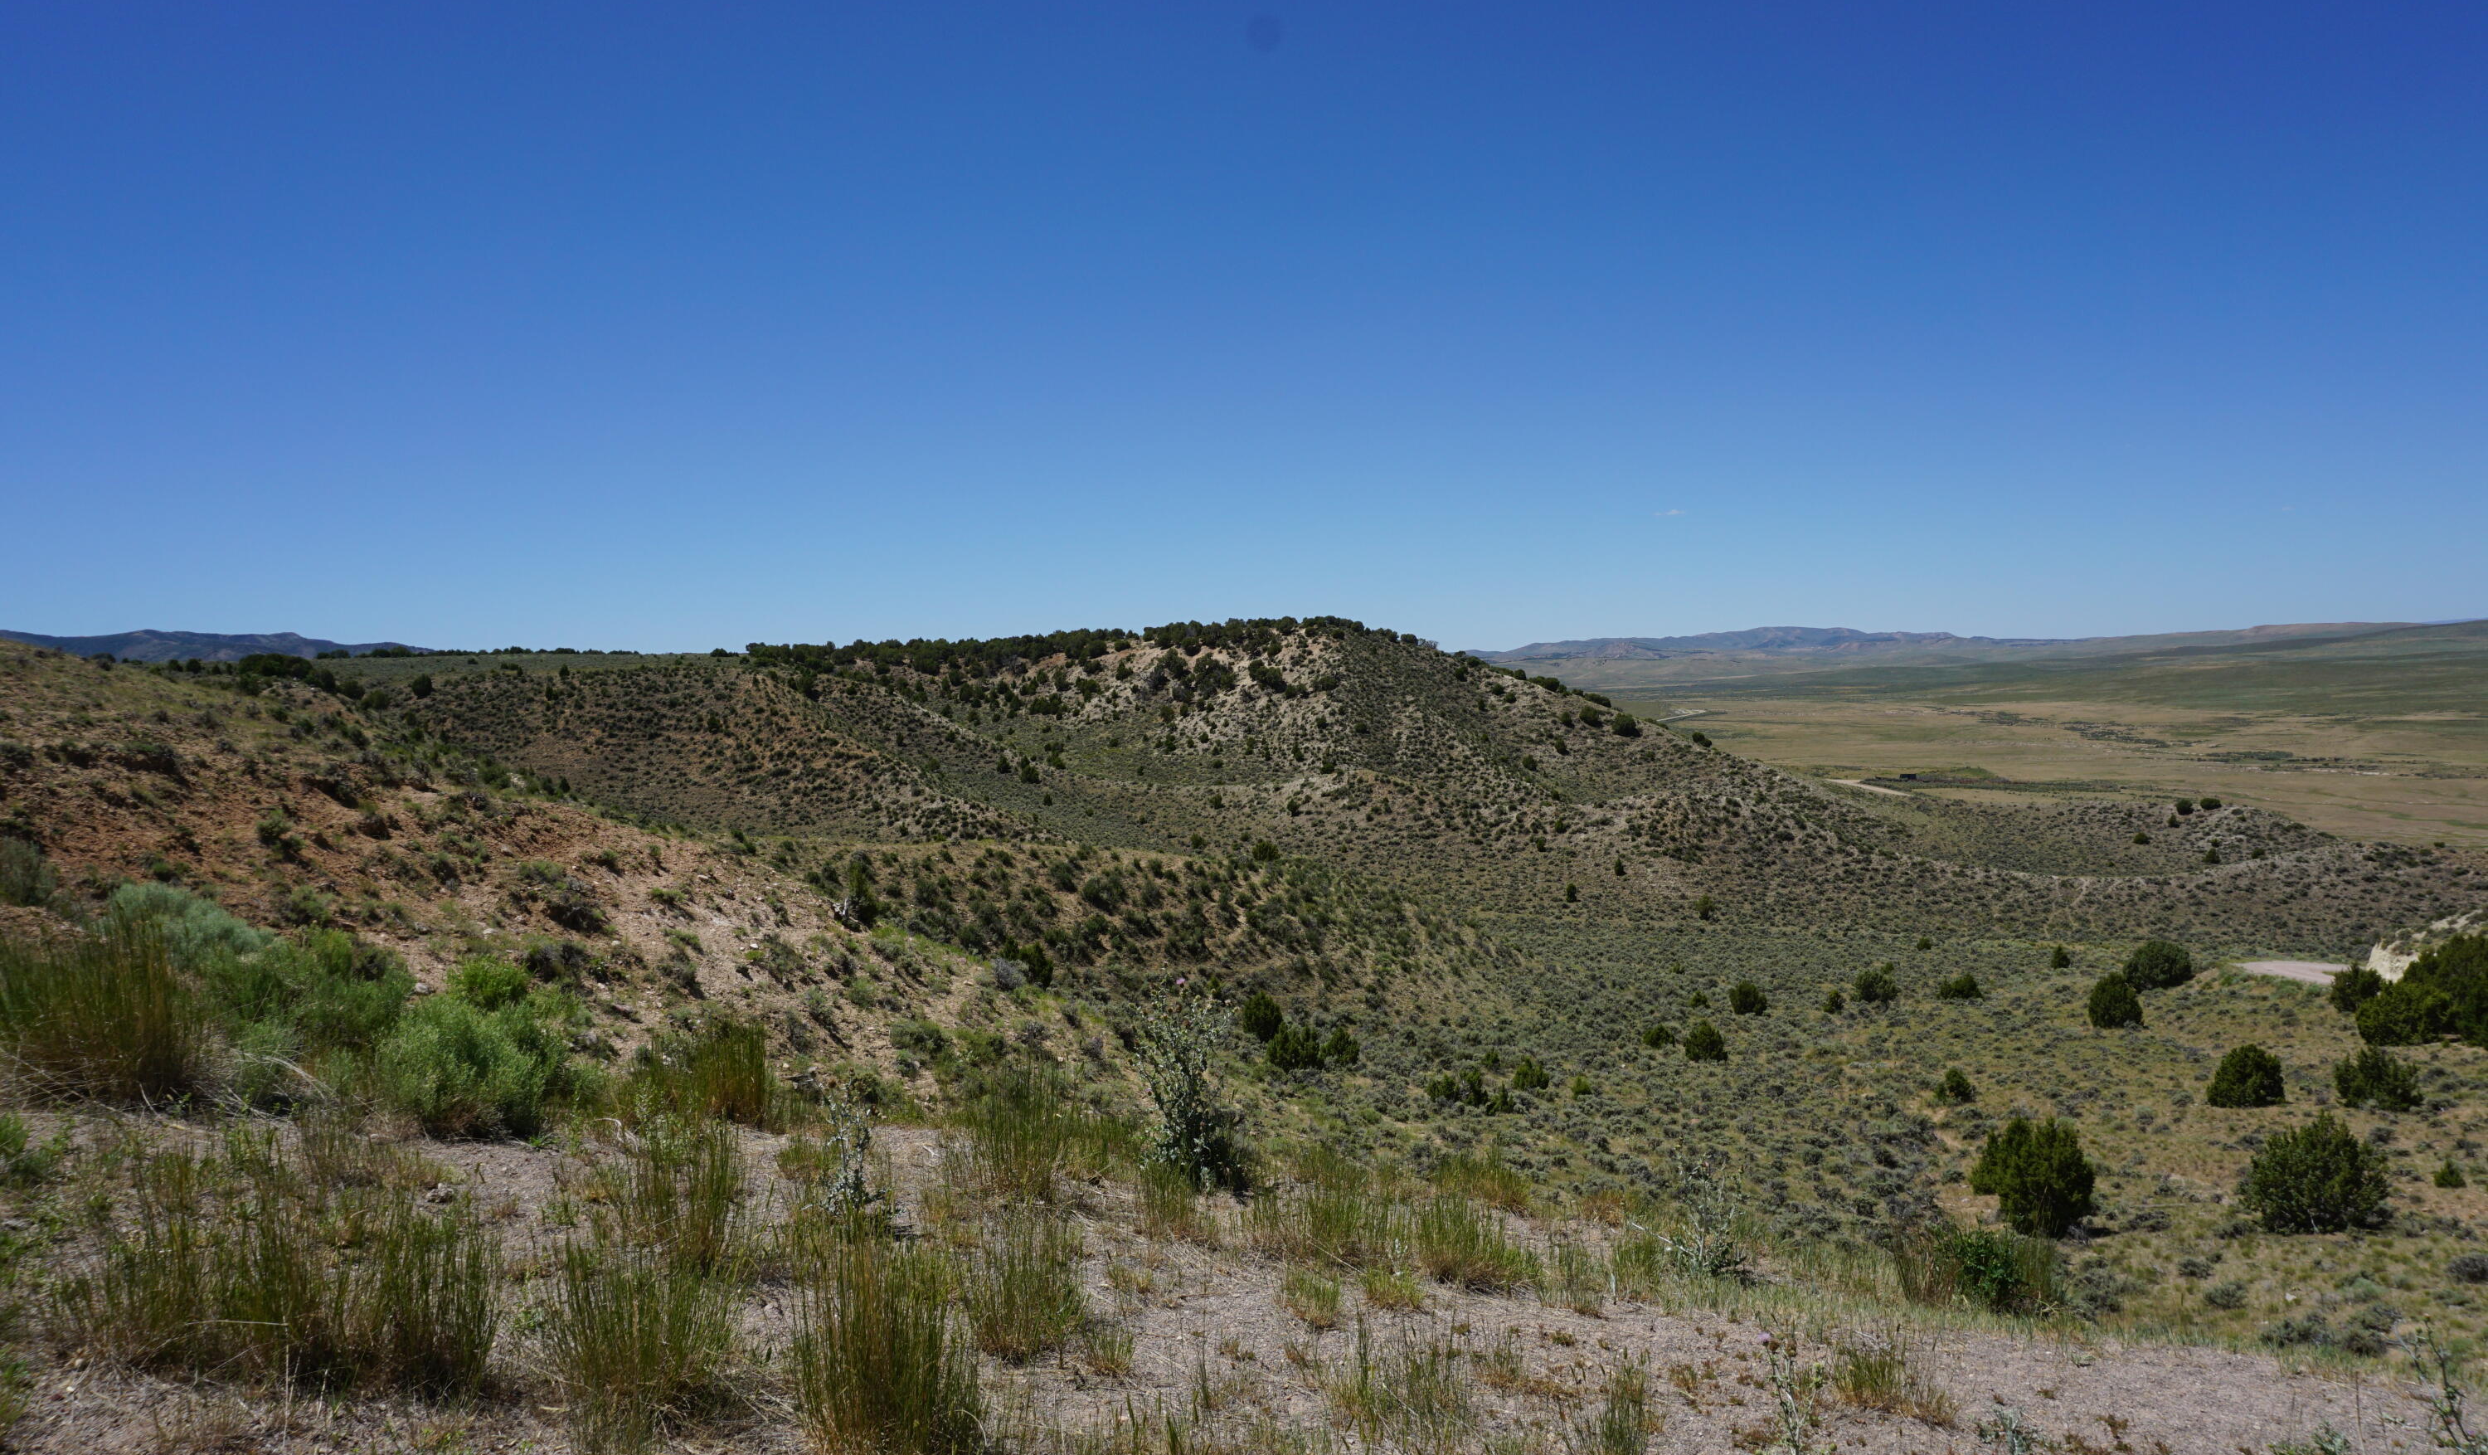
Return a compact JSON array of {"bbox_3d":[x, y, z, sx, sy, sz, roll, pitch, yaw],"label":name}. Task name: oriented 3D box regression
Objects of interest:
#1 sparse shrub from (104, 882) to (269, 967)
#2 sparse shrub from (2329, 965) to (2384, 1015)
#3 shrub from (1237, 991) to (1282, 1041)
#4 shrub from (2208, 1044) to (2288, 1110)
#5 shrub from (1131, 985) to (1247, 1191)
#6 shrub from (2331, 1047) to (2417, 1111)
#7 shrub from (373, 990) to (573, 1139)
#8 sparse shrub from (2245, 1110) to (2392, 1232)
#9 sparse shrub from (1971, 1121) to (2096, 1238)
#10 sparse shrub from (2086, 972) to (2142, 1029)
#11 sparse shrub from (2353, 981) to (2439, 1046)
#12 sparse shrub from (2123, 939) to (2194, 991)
[{"bbox_3d":[-6.059,1.147,9.500,0.947,0.488,0.805,-2,3,-33],"label":"sparse shrub"},{"bbox_3d":[51.008,12.073,76.000,2.495,2.237,2.370,2,3,34],"label":"sparse shrub"},{"bbox_3d":[0.488,9.054,52.000,1.430,1.478,1.387,0,3,0],"label":"shrub"},{"bbox_3d":[27.488,9.549,45.500,1.862,1.759,1.806,0,3,0],"label":"shrub"},{"bbox_3d":[-0.200,1.305,6.000,0.422,0.704,0.380,0,3,-2],"label":"shrub"},{"bbox_3d":[30.693,9.550,45.000,2.000,1.740,1.940,0,3,0],"label":"shrub"},{"bbox_3d":[-3.068,1.342,6.600,0.789,0.534,0.710,-1,3,-25],"label":"shrub"},{"bbox_3d":[22.621,9.397,35.000,2.741,2.468,2.659,0,3,0],"label":"sparse shrub"},{"bbox_3d":[14.244,8.142,30.000,2.286,1.918,2.057,1,3,26],"label":"sparse shrub"},{"bbox_3d":[36.764,11.530,70.000,2.380,2.214,2.261,1,3,28],"label":"sparse shrub"},{"bbox_3d":[36.801,9.135,53.000,2.290,2.049,2.221,0,3,0],"label":"sparse shrub"},{"bbox_3d":[33.635,8.761,61.000,2.299,1.873,2.230,0,3,0],"label":"sparse shrub"}]

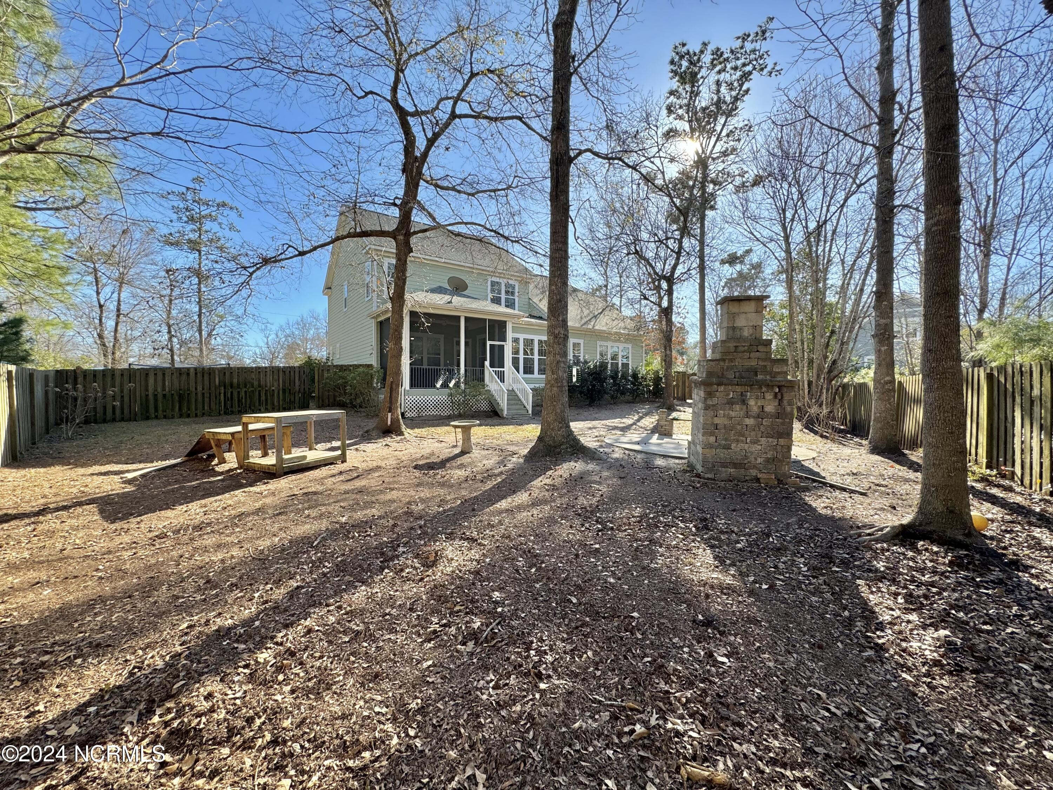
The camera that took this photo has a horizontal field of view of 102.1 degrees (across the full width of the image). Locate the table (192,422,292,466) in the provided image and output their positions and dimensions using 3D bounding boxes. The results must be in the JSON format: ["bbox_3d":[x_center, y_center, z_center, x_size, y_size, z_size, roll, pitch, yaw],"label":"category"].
[{"bbox_3d":[-5.220,0.935,8.020,0.950,0.630,1.150,0,1,28],"label":"table"}]

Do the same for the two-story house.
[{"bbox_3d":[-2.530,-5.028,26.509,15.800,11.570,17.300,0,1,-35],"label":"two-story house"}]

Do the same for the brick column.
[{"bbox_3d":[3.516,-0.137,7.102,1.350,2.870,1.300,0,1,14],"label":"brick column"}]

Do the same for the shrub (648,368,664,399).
[{"bbox_3d":[7.783,-0.700,25.493,1.050,1.850,1.050,0,1,-35],"label":"shrub"}]

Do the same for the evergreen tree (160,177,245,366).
[{"bbox_3d":[-25.106,-8.098,32.908,5.600,17.570,5.600,0,1,-37],"label":"evergreen tree"}]

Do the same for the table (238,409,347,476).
[{"bbox_3d":[-3.990,0.789,7.420,0.900,0.930,1.280,0,1,24],"label":"table"}]

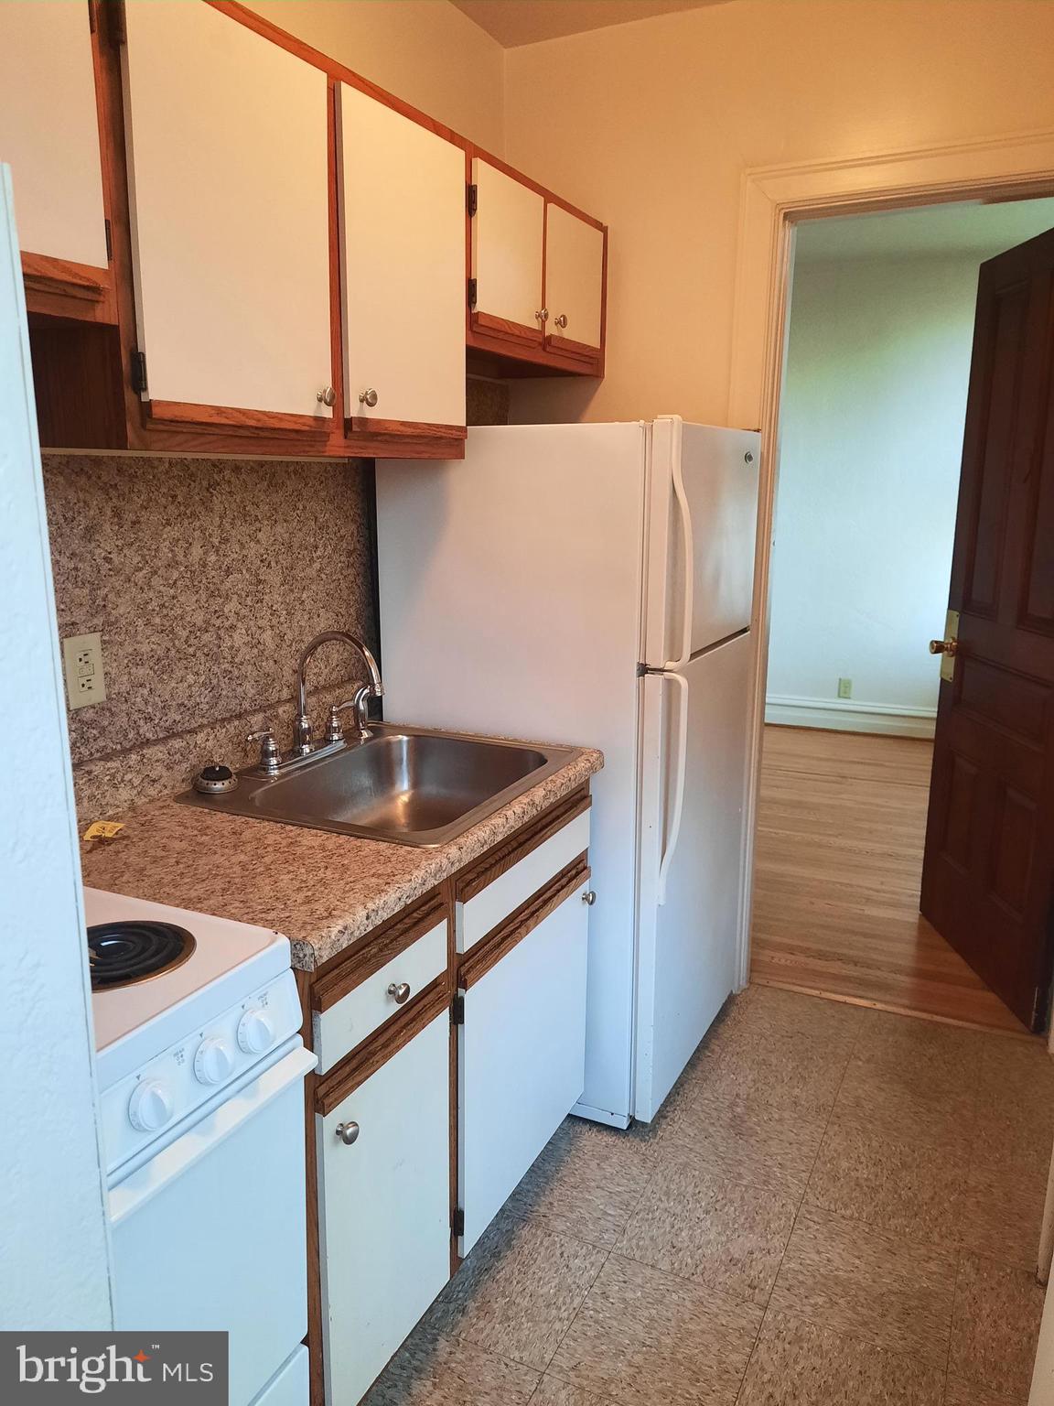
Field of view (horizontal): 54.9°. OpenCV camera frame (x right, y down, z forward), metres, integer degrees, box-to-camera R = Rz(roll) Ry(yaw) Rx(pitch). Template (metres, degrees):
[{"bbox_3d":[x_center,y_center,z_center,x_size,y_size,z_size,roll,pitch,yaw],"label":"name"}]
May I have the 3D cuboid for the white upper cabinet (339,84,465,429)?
[{"bbox_3d":[-0.221,-0.784,1.867,0.025,0.532,0.405,6,14,25],"label":"white upper cabinet"}]

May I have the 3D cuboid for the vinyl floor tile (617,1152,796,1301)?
[{"bbox_3d":[0.366,1.053,2.039,0.305,0.004,0.305,6,14,26],"label":"vinyl floor tile"}]

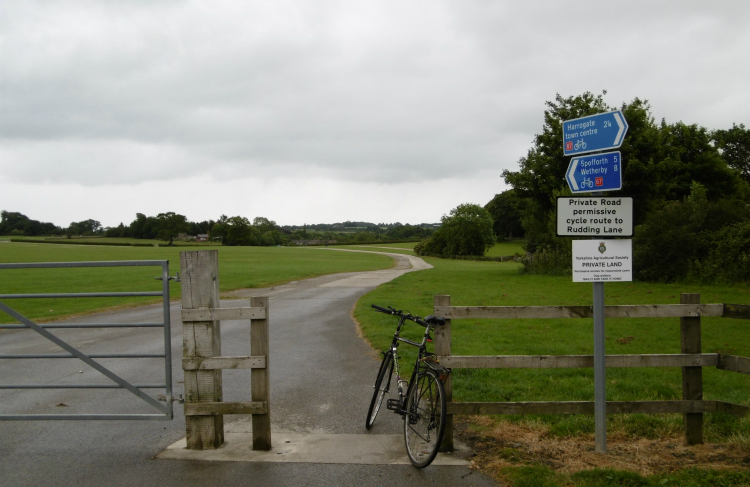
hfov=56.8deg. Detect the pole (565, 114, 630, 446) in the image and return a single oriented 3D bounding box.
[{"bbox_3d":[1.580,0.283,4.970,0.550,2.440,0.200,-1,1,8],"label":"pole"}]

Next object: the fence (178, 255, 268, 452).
[{"bbox_3d":[-1.100,0.785,5.200,0.630,1.460,0.250,-1,1,-1],"label":"fence"}]

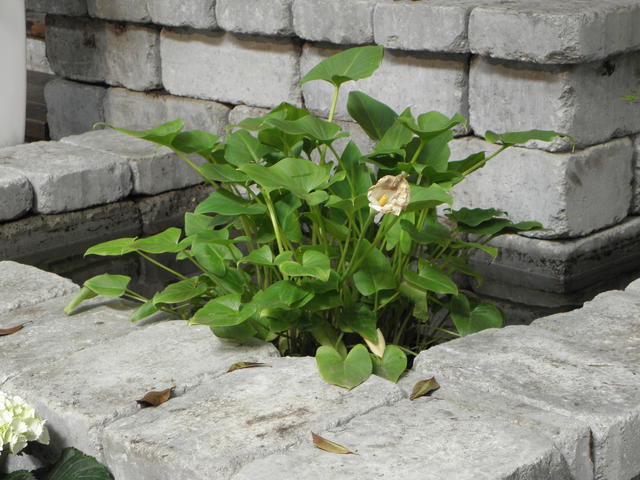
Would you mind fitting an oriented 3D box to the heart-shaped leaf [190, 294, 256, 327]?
[{"bbox_3d":[-0.137,0.100,2.020,0.088,0.022,0.064,-15,33,-22],"label":"heart-shaped leaf"}]

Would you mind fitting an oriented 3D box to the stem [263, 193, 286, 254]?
[{"bbox_3d":[-0.073,-0.026,2.300,0.009,0.102,0.009,-18,12,0],"label":"stem"}]

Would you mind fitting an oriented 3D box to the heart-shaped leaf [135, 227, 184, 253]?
[{"bbox_3d":[-0.273,0.000,2.400,0.080,0.020,0.065,-17,31,-12],"label":"heart-shaped leaf"}]

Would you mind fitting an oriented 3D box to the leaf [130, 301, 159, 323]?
[{"bbox_3d":[-0.286,0.116,2.320,0.052,0.012,0.035,-31,37,-24],"label":"leaf"}]

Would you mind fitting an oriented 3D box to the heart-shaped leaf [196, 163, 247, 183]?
[{"bbox_3d":[-0.156,-0.107,2.260,0.072,0.028,0.060,-6,15,-18],"label":"heart-shaped leaf"}]

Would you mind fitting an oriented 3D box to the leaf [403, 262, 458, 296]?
[{"bbox_3d":[0.179,0.063,2.300,0.095,0.018,0.062,28,36,20],"label":"leaf"}]

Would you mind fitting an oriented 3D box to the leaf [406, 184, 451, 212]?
[{"bbox_3d":[0.159,-0.064,2.150,0.080,0.028,0.070,7,19,4],"label":"leaf"}]

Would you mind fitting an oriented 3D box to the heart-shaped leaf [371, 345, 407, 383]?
[{"bbox_3d":[0.089,0.161,1.850,0.046,0.015,0.053,-9,49,-7],"label":"heart-shaped leaf"}]

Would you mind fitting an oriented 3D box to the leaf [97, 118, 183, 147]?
[{"bbox_3d":[-0.280,-0.168,2.220,0.128,0.030,0.085,1,15,-3],"label":"leaf"}]

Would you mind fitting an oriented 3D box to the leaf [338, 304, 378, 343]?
[{"bbox_3d":[0.054,0.120,2.040,0.045,0.045,0.050,-10,17,-29],"label":"leaf"}]

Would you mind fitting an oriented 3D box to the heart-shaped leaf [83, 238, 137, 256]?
[{"bbox_3d":[-0.344,0.011,2.340,0.083,0.030,0.060,-5,15,-13],"label":"heart-shaped leaf"}]

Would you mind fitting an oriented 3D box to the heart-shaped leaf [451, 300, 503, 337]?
[{"bbox_3d":[0.261,0.130,2.370,0.080,0.018,0.070,5,50,8],"label":"heart-shaped leaf"}]

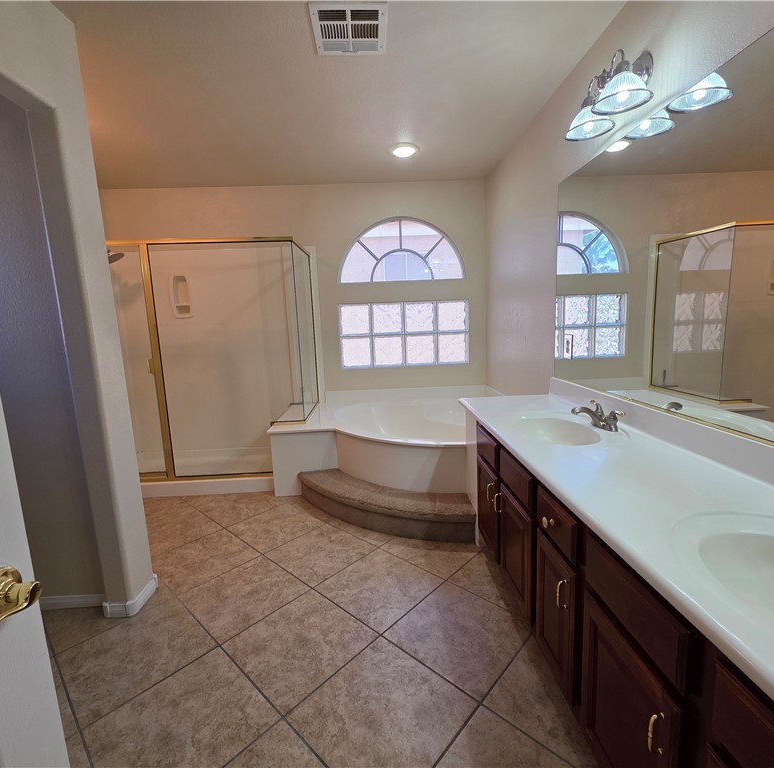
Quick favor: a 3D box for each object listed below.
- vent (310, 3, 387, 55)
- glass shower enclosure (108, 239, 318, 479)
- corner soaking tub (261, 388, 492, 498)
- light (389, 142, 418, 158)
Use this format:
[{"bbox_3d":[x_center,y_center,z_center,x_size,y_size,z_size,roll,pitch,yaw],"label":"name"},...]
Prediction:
[{"bbox_3d":[-0.159,-1.515,1.654,0.305,0.025,0.300,-2,9,-2],"label":"vent"},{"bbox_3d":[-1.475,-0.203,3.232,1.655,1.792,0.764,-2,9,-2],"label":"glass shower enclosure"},{"bbox_3d":[0.076,0.466,3.048,1.862,0.614,1.434,-2,9,-2],"label":"corner soaking tub"},{"bbox_3d":[0.129,-1.711,2.815,0.206,0.034,0.206,-2,9,-2],"label":"light"}]

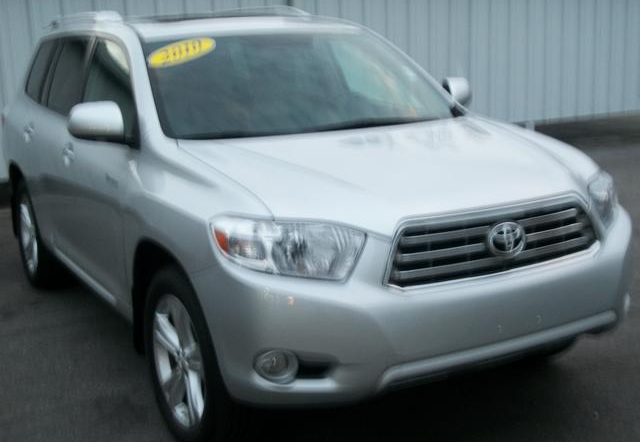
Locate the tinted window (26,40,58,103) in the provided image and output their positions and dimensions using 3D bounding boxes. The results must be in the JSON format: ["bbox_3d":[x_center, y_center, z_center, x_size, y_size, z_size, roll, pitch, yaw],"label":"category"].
[{"bbox_3d":[-1.728,-0.941,5.737,0.050,0.390,0.490,13,3,-30],"label":"tinted window"}]

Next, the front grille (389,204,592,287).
[{"bbox_3d":[0.607,0.056,3.174,0.900,0.210,0.110,-8,12,-27],"label":"front grille"}]

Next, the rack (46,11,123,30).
[{"bbox_3d":[-1.424,-1.174,5.457,0.080,0.090,1.630,-9,14,-28],"label":"rack"}]

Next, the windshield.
[{"bbox_3d":[-0.116,-0.675,4.376,1.460,0.120,0.840,-9,47,-28],"label":"windshield"}]

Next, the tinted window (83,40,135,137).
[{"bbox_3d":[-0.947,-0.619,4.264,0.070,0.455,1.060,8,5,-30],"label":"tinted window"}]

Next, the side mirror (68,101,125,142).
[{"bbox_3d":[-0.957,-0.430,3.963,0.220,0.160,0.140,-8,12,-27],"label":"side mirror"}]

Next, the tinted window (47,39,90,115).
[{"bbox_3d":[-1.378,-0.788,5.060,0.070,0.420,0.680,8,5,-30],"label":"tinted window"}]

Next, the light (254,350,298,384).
[{"bbox_3d":[-0.149,0.500,3.122,0.145,0.105,0.070,-5,12,-10],"label":"light"}]

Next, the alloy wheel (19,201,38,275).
[{"bbox_3d":[-1.825,0.109,6.033,0.160,0.505,0.505,-8,12,-27],"label":"alloy wheel"}]

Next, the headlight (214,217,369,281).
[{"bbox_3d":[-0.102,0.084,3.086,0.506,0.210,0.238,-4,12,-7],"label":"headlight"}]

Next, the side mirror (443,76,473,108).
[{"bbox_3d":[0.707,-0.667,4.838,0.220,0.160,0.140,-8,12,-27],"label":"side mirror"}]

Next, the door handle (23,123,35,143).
[{"bbox_3d":[-1.733,-0.516,5.453,0.055,0.080,0.210,-9,14,-28],"label":"door handle"}]

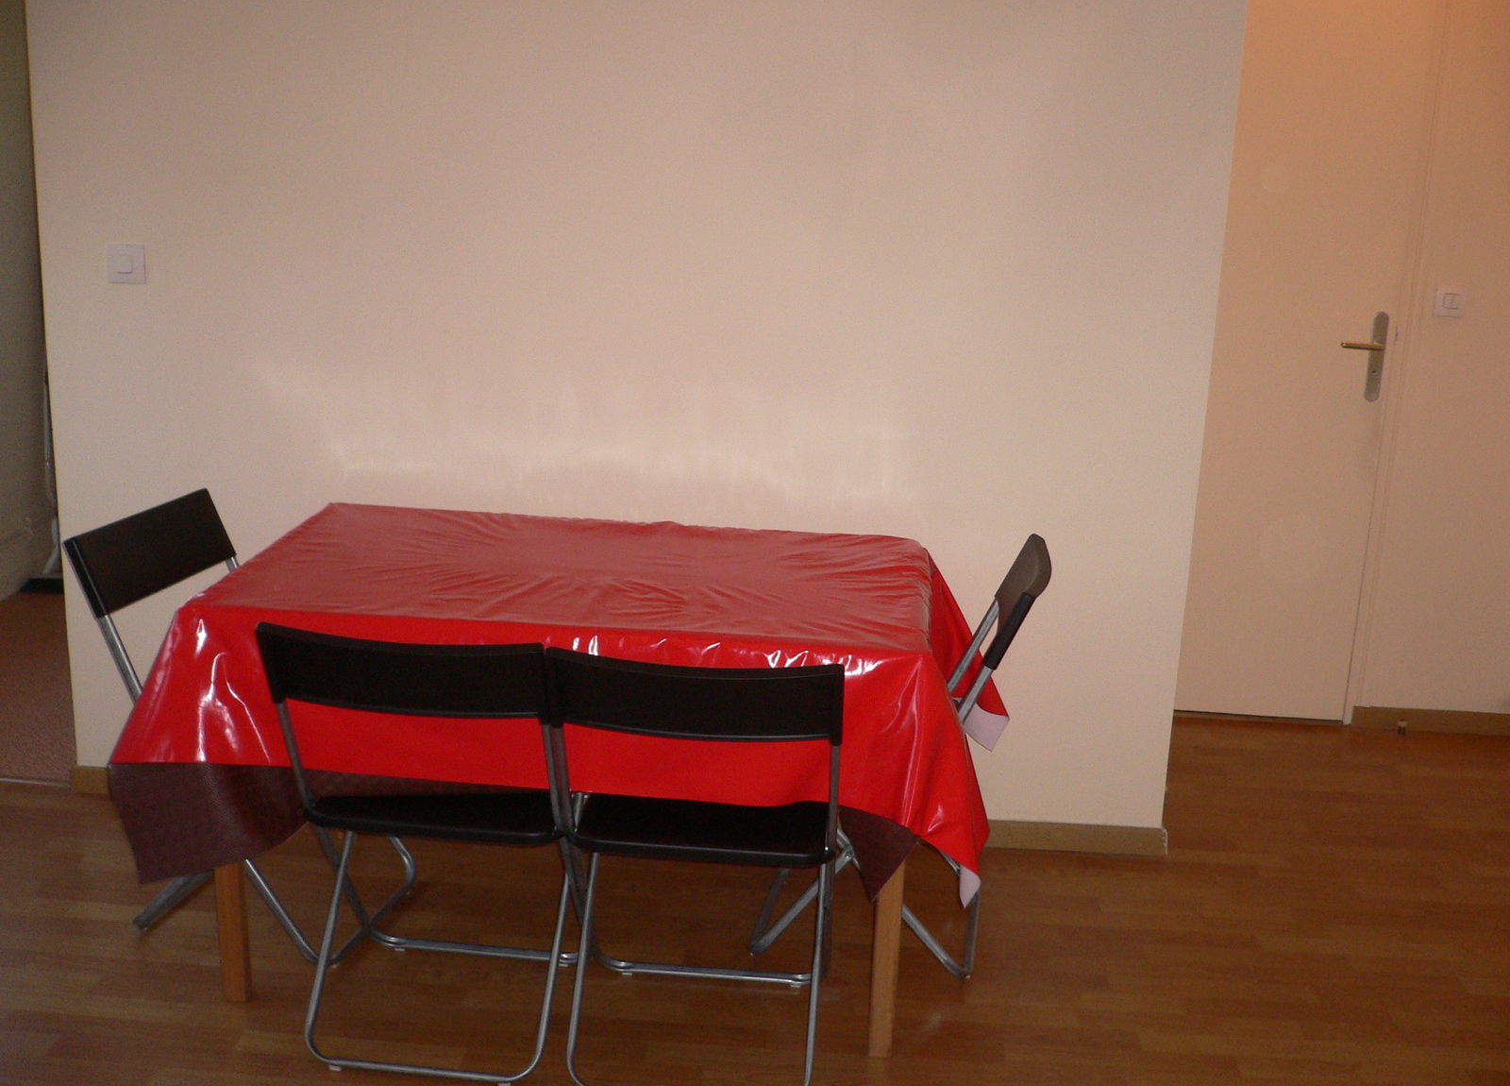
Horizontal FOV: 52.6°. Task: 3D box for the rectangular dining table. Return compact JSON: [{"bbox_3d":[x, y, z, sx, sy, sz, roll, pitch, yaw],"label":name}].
[{"bbox_3d":[-0.291,0.389,2.822,1.310,0.735,0.810,3,13,5],"label":"rectangular dining table"}]

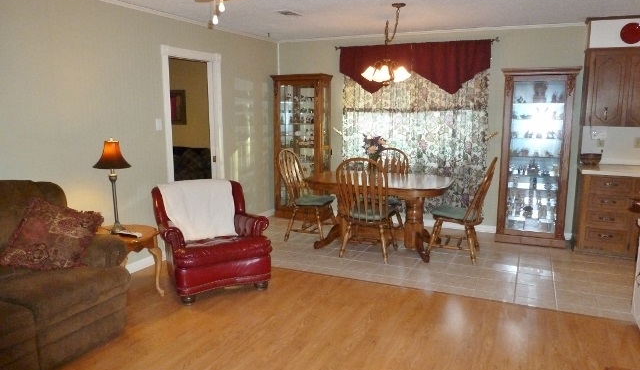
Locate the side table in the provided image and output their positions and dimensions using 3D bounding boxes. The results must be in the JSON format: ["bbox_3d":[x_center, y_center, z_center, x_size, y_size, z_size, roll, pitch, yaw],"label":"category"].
[{"bbox_3d":[-1.608,0.659,3.523,0.610,0.540,0.530,4,10,25],"label":"side table"}]

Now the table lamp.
[{"bbox_3d":[-1.637,0.006,3.506,0.280,0.765,0.280,4,10,25],"label":"table lamp"}]

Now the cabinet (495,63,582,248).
[{"bbox_3d":[2.395,-0.294,4.949,0.755,1.920,0.380,4,10,25],"label":"cabinet"}]

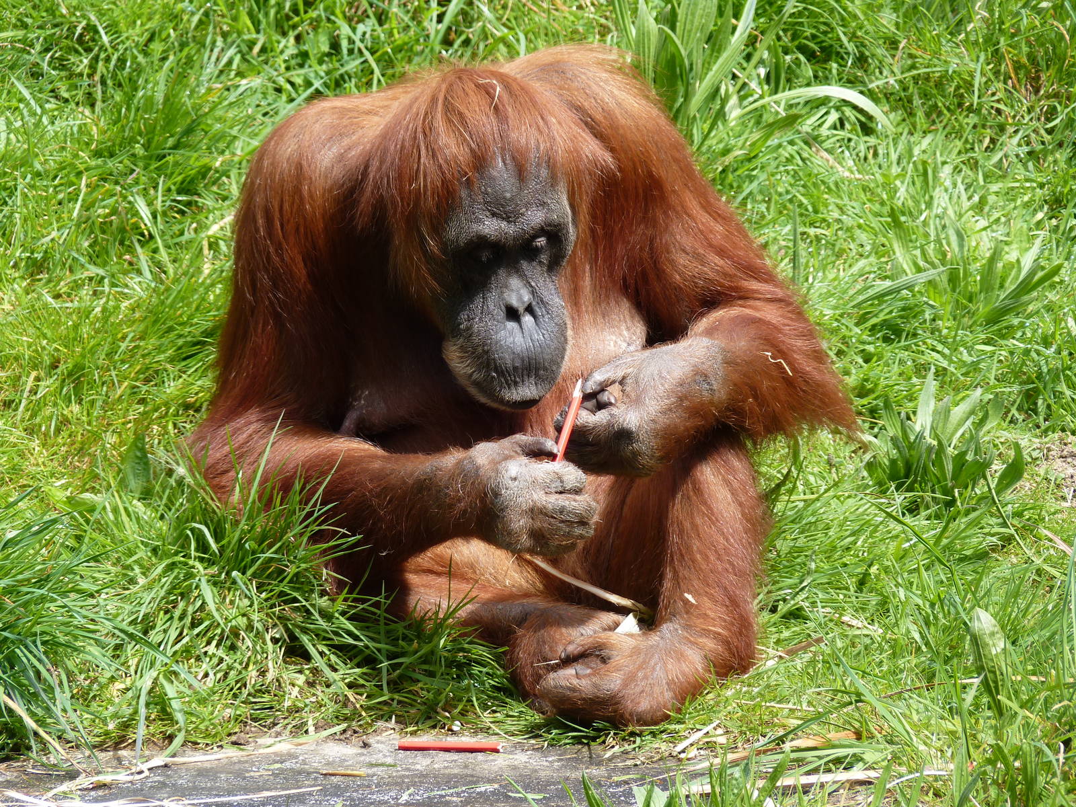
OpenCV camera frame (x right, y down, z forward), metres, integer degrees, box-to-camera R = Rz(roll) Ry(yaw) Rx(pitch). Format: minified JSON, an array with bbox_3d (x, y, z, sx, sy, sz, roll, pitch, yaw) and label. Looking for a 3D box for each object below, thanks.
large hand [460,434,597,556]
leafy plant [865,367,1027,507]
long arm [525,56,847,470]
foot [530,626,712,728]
[{"bbox_3d":[-0.009,0.080,7.880,0.120,0.095,0.090,10,22,26],"label":"large hand"},{"bbox_3d":[0.379,0.034,8.400,0.148,0.110,0.140,0,20,0],"label":"leafy plant"},{"bbox_3d":[0.133,-0.125,8.000,0.290,0.320,0.330,0,20,0],"label":"long arm"},{"bbox_3d":[0.075,0.240,7.960,0.145,0.075,0.095,-9,22,-24],"label":"foot"}]

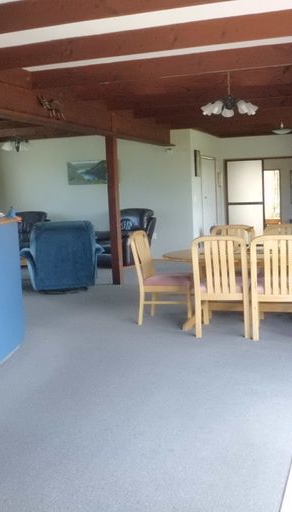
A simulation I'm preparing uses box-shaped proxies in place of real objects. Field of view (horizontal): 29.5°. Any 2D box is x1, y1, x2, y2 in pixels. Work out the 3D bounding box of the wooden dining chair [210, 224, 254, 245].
[{"bbox_3d":[0.998,0.117,6.621,0.505,0.940,0.560,0,7,21],"label":"wooden dining chair"}]

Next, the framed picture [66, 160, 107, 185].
[{"bbox_3d":[-1.188,-1.737,11.526,1.020,0.480,0.030,0,7,21],"label":"framed picture"}]

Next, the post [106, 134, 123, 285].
[{"bbox_3d":[-0.462,-0.669,8.273,0.110,2.220,0.110,0,7,21],"label":"post"}]

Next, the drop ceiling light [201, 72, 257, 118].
[{"bbox_3d":[0.853,-1.690,5.707,0.570,0.500,0.570,0,7,21],"label":"drop ceiling light"}]

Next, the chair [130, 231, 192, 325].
[{"bbox_3d":[0.218,0.227,5.824,0.600,0.950,0.460,0,7,19],"label":"chair"}]

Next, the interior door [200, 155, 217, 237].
[{"bbox_3d":[1.386,-1.089,12.053,0.060,2.030,0.980,0,7,23],"label":"interior door"}]

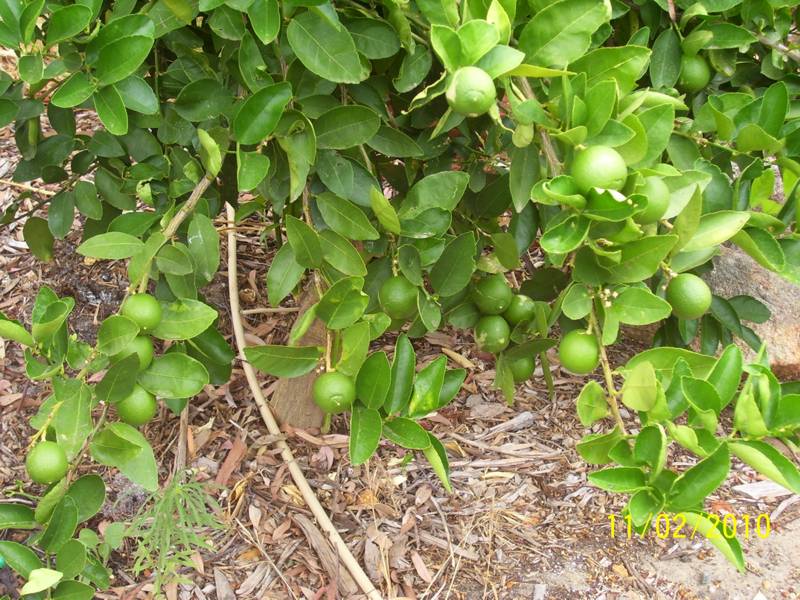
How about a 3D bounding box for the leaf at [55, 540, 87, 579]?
[{"bbox_3d":[-0.380,0.301,1.760,0.034,0.010,0.050,16,65,11],"label":"leaf"}]

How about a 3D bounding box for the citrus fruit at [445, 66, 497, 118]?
[{"bbox_3d":[0.076,-0.221,1.620,0.051,0.053,0.051,0,-6,0],"label":"citrus fruit"}]

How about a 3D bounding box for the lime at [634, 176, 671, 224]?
[{"bbox_3d":[0.250,-0.101,1.540,0.048,0.050,0.048,0,32,0],"label":"lime"}]

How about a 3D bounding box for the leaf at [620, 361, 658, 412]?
[{"bbox_3d":[0.246,0.088,1.570,0.038,0.054,0.015,15,9,10],"label":"leaf"}]

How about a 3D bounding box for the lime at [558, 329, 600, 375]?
[{"bbox_3d":[0.188,0.054,1.600,0.044,0.046,0.044,0,25,0],"label":"lime"}]

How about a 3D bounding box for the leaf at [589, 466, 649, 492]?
[{"bbox_3d":[0.233,0.191,1.620,0.066,0.014,0.033,8,49,-9],"label":"leaf"}]

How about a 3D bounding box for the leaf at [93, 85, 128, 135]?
[{"bbox_3d":[-0.315,-0.207,1.660,0.031,0.010,0.068,-26,72,-9],"label":"leaf"}]

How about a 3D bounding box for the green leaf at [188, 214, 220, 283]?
[{"bbox_3d":[-0.224,-0.059,1.740,0.038,0.018,0.079,-6,73,-11],"label":"green leaf"}]

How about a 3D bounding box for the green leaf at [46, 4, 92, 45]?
[{"bbox_3d":[-0.360,-0.300,1.660,0.063,0.018,0.036,-38,78,-18],"label":"green leaf"}]

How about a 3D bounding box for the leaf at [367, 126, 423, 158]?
[{"bbox_3d":[-0.012,-0.175,1.680,0.080,0.012,0.042,24,62,6],"label":"leaf"}]

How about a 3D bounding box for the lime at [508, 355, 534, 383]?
[{"bbox_3d":[0.143,0.080,1.830,0.038,0.040,0.038,0,30,0],"label":"lime"}]

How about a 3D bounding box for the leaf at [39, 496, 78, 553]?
[{"bbox_3d":[-0.372,0.244,1.660,0.034,0.013,0.067,20,75,15],"label":"leaf"}]

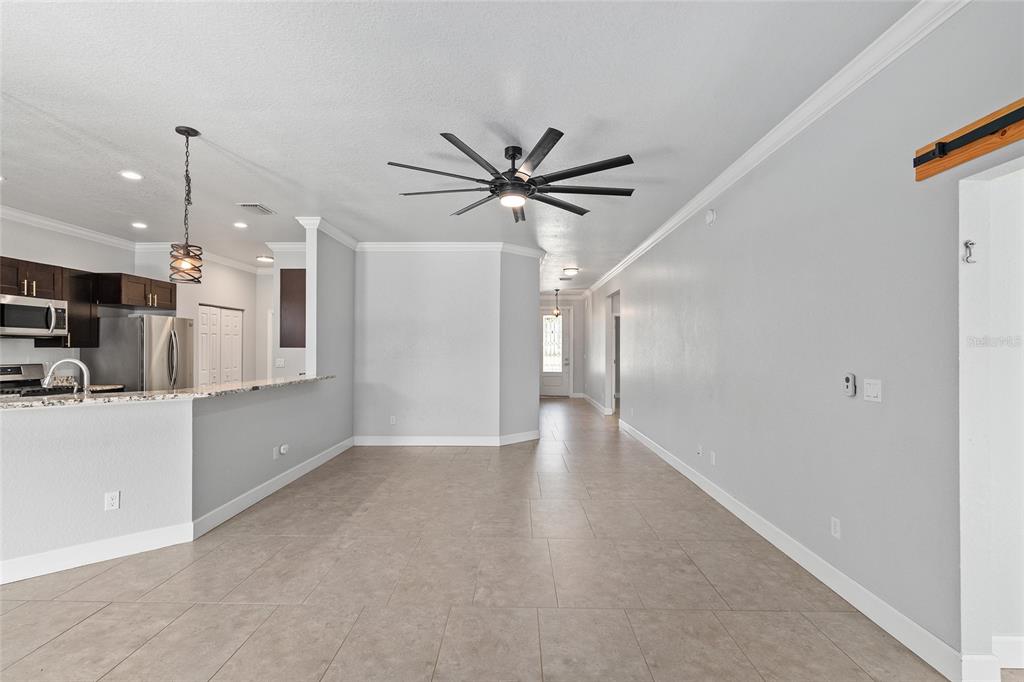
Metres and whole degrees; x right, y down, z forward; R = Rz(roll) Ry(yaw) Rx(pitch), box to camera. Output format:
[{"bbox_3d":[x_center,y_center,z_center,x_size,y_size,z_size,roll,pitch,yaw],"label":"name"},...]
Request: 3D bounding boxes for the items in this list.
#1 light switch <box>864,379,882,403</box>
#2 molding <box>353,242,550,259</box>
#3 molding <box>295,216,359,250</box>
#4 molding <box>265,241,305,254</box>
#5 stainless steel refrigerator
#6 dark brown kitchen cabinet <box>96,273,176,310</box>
[{"bbox_3d":[1.848,0.255,2.331,0.012,0.112,0.114,0,-1,1],"label":"light switch"},{"bbox_3d":[-0.835,-1.321,6.731,2.740,0.118,0.695,0,-1,1],"label":"molding"},{"bbox_3d":[-2.318,-1.337,5.834,0.295,0.118,1.340,0,-1,1],"label":"molding"},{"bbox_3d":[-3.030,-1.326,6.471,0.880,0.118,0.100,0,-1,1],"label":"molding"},{"bbox_3d":[-4.912,0.587,6.021,0.830,1.770,0.890,0,-1,1],"label":"stainless steel refrigerator"},{"bbox_3d":[-5.082,-0.618,6.034,0.610,0.390,0.910,0,-1,1],"label":"dark brown kitchen cabinet"}]

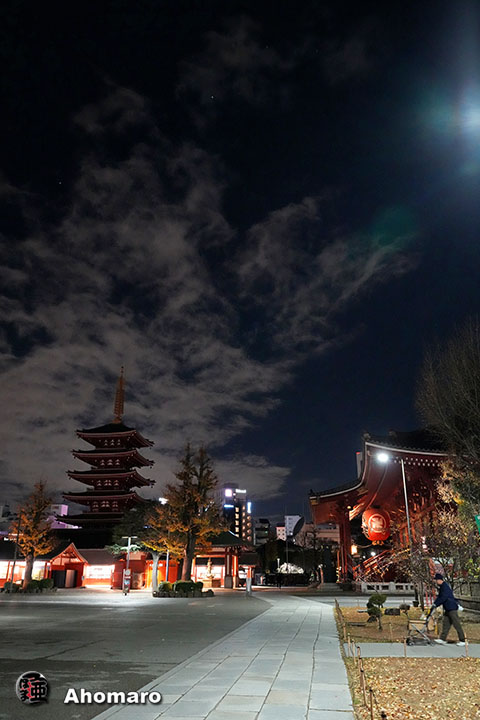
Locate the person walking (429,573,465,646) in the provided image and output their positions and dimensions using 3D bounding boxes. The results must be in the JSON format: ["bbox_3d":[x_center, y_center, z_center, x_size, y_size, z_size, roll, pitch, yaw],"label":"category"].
[{"bbox_3d":[4.967,5.978,12.969,0.850,1.660,0.550,1,-21,0],"label":"person walking"}]

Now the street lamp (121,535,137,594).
[{"bbox_3d":[-8.211,14.956,39.472,1.200,4.050,0.350,1,-21,0],"label":"street lamp"}]

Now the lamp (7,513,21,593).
[{"bbox_3d":[-16.725,14.212,39.874,0.450,5.550,0.400,1,-21,0],"label":"lamp"}]

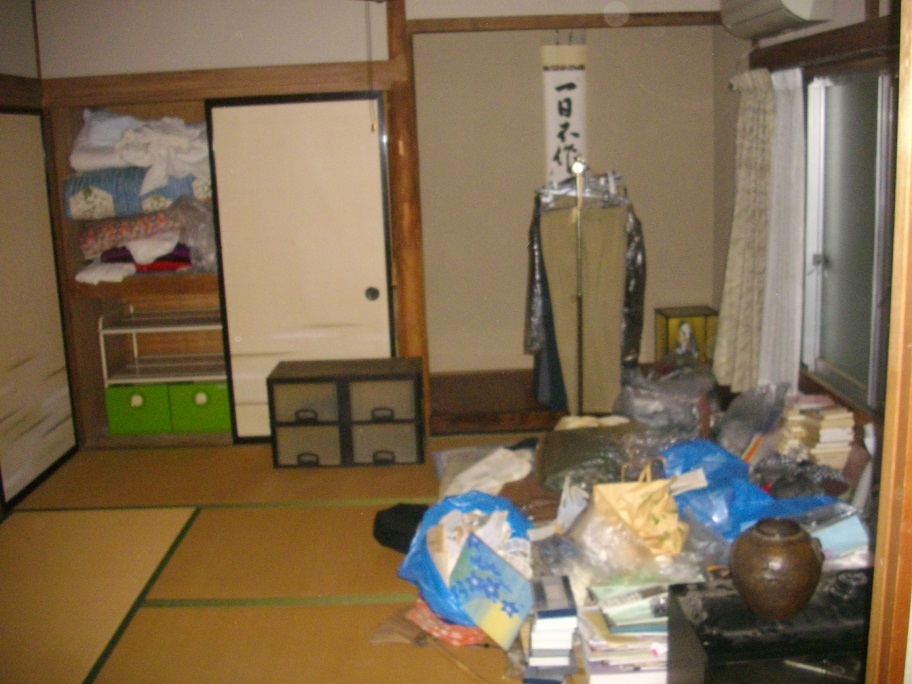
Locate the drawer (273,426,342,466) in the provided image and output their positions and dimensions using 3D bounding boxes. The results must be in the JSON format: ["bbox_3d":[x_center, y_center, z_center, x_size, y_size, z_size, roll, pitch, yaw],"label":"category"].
[{"bbox_3d":[-0.694,0.456,4.813,0.317,0.210,0.330,-2,12,1],"label":"drawer"}]

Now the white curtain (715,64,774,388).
[{"bbox_3d":[1.289,-0.506,4.453,0.180,1.350,0.450,-2,12,1],"label":"white curtain"}]

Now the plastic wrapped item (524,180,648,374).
[{"bbox_3d":[0.657,-0.328,4.936,0.590,0.990,0.350,-2,12,1],"label":"plastic wrapped item"}]

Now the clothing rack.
[{"bbox_3d":[0.654,-0.248,4.896,0.440,1.290,0.460,-2,12,1],"label":"clothing rack"}]

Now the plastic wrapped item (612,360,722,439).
[{"bbox_3d":[1.050,0.245,4.841,0.460,0.360,0.400,-2,12,1],"label":"plastic wrapped item"}]

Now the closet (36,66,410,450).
[{"bbox_3d":[-1.114,-0.448,5.178,1.750,1.870,0.700,-2,12,1],"label":"closet"}]

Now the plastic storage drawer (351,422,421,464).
[{"bbox_3d":[-0.331,0.442,4.806,0.320,0.215,0.330,-2,12,1],"label":"plastic storage drawer"}]

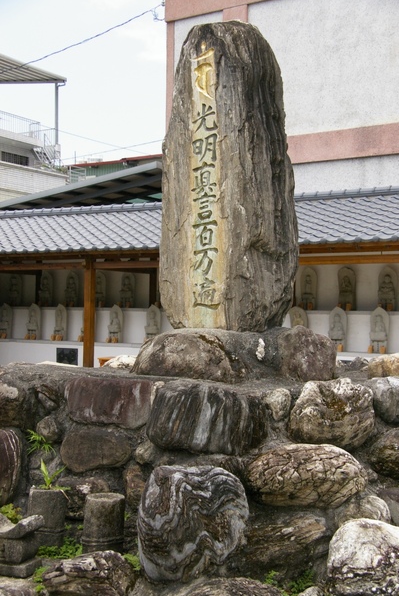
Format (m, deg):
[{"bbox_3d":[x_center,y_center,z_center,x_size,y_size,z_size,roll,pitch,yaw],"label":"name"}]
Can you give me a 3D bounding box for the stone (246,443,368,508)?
[{"bbox_3d":[0.599,0.984,4.800,0.640,0.340,0.420,0,0,8],"label":"stone"}]

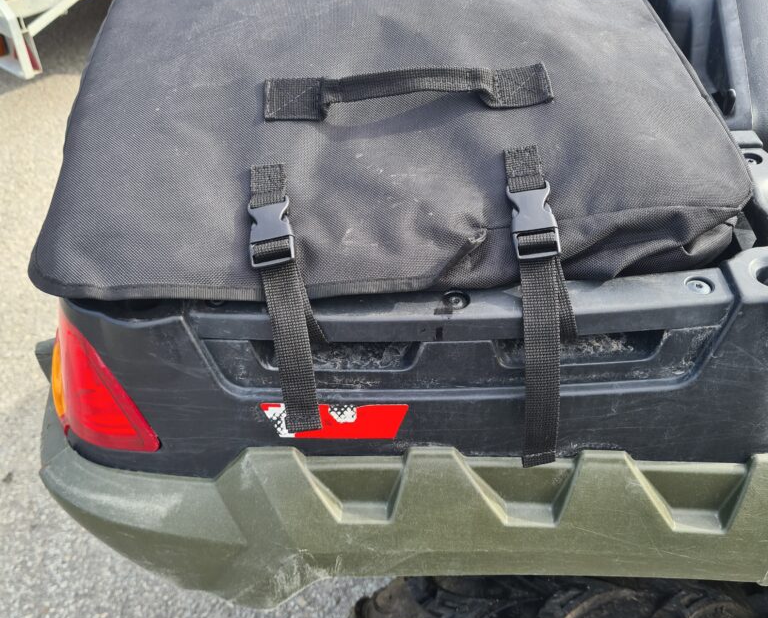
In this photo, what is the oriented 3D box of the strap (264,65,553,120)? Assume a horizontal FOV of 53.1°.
[{"bbox_3d":[0.019,-0.166,0.588,0.219,0.026,0.042,-3,65,2],"label":"strap"}]

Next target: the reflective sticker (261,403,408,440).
[{"bbox_3d":[-0.035,0.081,0.552,0.106,0.028,0.002,0,19,3],"label":"reflective sticker"}]

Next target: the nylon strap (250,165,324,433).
[{"bbox_3d":[-0.069,-0.007,0.544,0.038,0.033,0.195,-8,88,2],"label":"nylon strap"}]

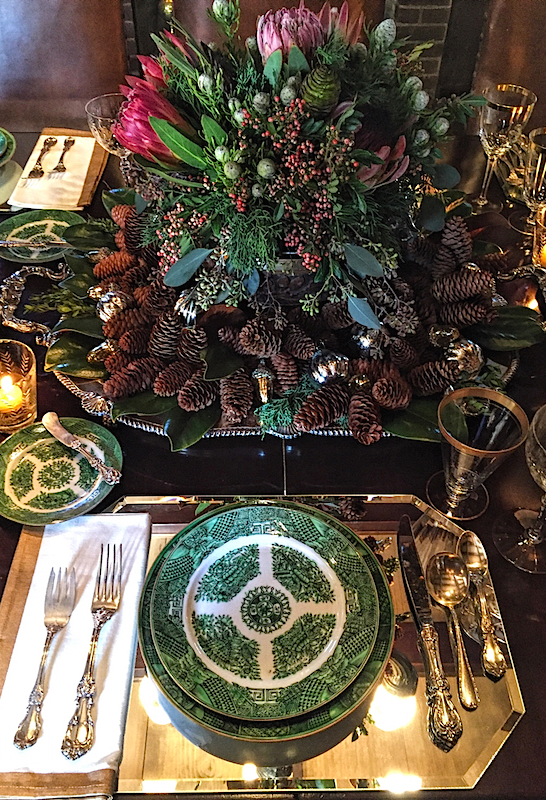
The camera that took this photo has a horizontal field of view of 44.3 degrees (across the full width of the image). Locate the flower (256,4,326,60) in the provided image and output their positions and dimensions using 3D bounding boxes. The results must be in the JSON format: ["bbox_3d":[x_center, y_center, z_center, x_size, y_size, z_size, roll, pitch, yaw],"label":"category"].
[{"bbox_3d":[0.020,-0.382,0.707,0.072,0.074,0.072,0,43,0],"label":"flower"}]

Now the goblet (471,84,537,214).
[{"bbox_3d":[0.372,-0.408,1.117,0.087,0.193,0.087,0,46,0],"label":"goblet"}]

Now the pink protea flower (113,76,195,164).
[{"bbox_3d":[-0.157,-0.368,0.895,0.120,0.082,0.082,31,52,6],"label":"pink protea flower"}]

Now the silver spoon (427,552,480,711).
[{"bbox_3d":[0.176,0.211,0.633,0.043,0.025,0.152,1,46,0],"label":"silver spoon"}]

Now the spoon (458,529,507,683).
[{"bbox_3d":[0.203,0.194,0.652,0.031,0.022,0.154,2,46,1],"label":"spoon"}]

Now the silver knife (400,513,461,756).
[{"bbox_3d":[0.147,0.215,0.660,0.026,0.014,0.242,0,46,-1],"label":"silver knife"}]

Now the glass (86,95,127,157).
[{"bbox_3d":[-0.269,-0.464,1.216,0.108,0.145,0.108,0,46,0],"label":"glass"}]

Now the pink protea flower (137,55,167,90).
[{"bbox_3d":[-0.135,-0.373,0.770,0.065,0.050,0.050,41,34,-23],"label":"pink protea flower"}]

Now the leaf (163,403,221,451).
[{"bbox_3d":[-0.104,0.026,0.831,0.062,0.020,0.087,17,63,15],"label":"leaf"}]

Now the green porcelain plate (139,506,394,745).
[{"bbox_3d":[-0.006,0.200,0.636,0.232,0.036,0.232,0,47,0],"label":"green porcelain plate"}]

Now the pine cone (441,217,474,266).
[{"bbox_3d":[0.280,-0.235,0.998,0.045,0.045,0.088,1,67,1],"label":"pine cone"}]

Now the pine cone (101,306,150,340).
[{"bbox_3d":[-0.188,-0.099,0.860,0.066,0.036,0.036,-19,50,-17],"label":"pine cone"}]

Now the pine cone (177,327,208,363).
[{"bbox_3d":[-0.104,-0.069,0.851,0.040,0.040,0.056,9,91,-1],"label":"pine cone"}]

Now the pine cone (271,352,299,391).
[{"bbox_3d":[0.015,-0.034,0.862,0.036,0.036,0.066,-4,54,-4],"label":"pine cone"}]

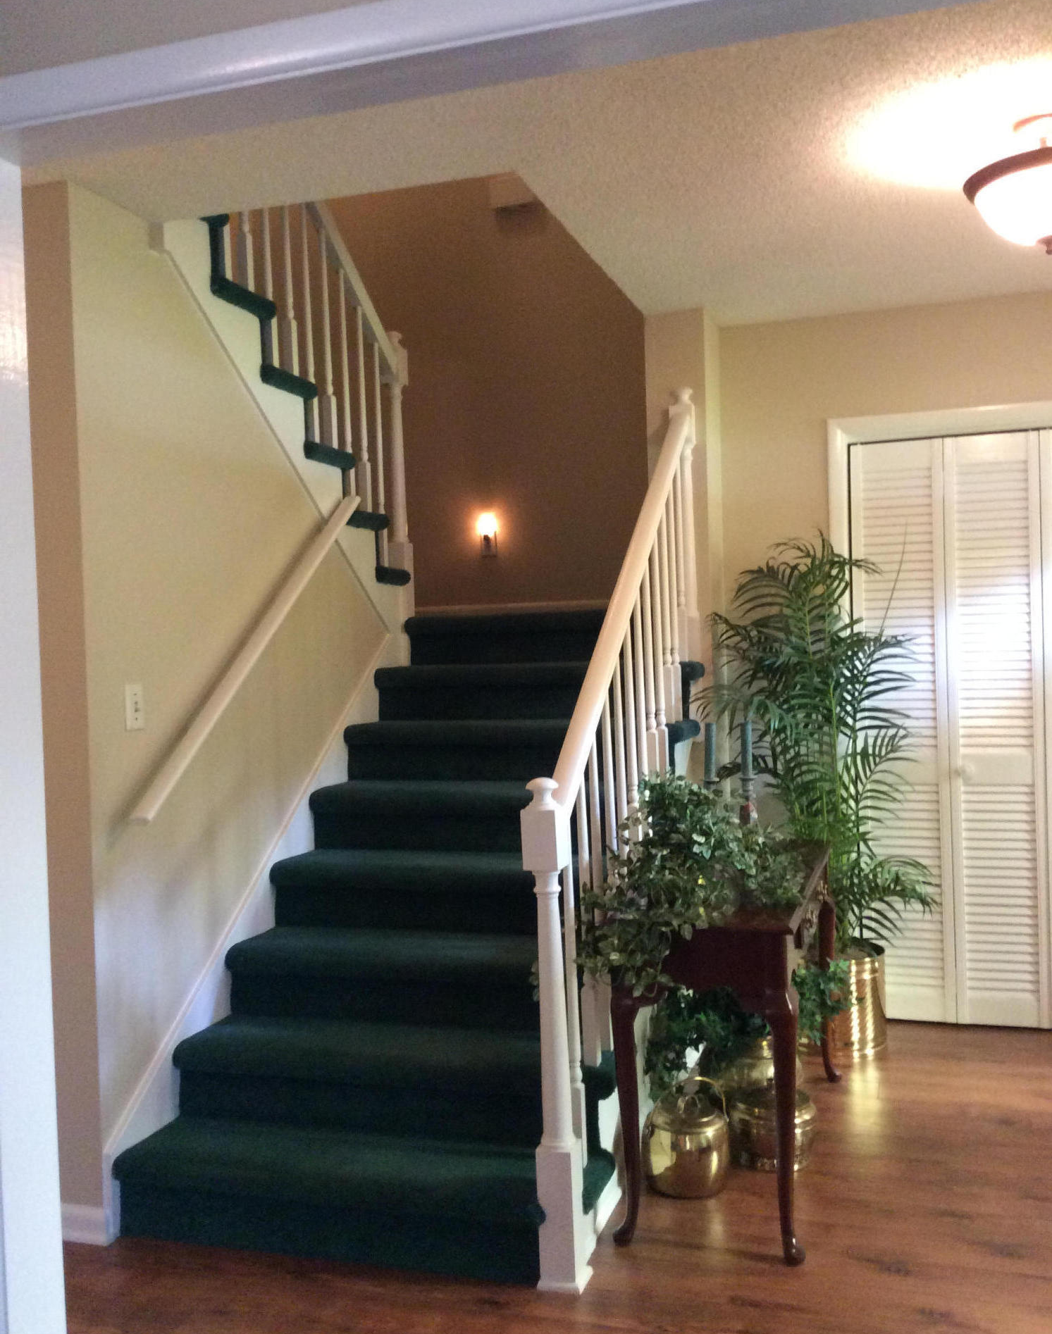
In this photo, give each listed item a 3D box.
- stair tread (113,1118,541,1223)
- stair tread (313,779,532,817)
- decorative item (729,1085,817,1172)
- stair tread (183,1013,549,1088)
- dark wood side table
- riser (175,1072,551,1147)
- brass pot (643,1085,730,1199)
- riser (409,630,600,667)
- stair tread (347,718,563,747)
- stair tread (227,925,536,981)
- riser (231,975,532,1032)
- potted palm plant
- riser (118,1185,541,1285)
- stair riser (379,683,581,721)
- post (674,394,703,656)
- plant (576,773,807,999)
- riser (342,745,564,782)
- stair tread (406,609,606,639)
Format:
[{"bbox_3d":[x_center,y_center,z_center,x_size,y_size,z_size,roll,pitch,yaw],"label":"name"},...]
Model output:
[{"bbox_3d":[-0.382,1.149,3.063,1.100,0.055,0.301,-1,1,17],"label":"stair tread"},{"bbox_3d":[-0.086,0.400,4.125,1.130,0.058,0.301,-1,1,17],"label":"stair tread"},{"bbox_3d":[0.640,1.189,3.479,0.234,0.158,0.230,-1,1,17],"label":"decorative item"},{"bbox_3d":[-0.306,0.971,3.350,1.130,0.058,0.301,-1,1,17],"label":"stair tread"},{"bbox_3d":[0.564,0.914,3.529,0.427,0.710,1.275,-1,1,17],"label":"dark wood side table"},{"bbox_3d":[-0.349,1.054,3.218,1.080,0.127,0.030,-1,1,17],"label":"riser"},{"bbox_3d":[0.395,1.157,3.335,0.216,0.260,0.214,-1,1,17],"label":"brass pot"},{"bbox_3d":[0.085,-0.077,4.759,1.080,0.127,0.030,-1,1,17],"label":"riser"},{"bbox_3d":[-0.012,0.210,4.384,1.130,0.058,0.301,-1,1,17],"label":"stair tread"},{"bbox_3d":[-0.238,0.772,3.576,1.100,0.055,0.301,-1,1,17],"label":"stair tread"},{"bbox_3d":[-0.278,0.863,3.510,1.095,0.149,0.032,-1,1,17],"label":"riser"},{"bbox_3d":[0.926,0.420,4.340,0.730,1.650,0.630,-1,1,17],"label":"potted palm plant"},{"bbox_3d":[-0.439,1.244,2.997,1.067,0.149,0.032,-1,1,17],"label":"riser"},{"bbox_3d":[0.013,0.112,4.502,1.080,0.127,0.030,-1,1,17],"label":"stair riser"},{"bbox_3d":[0.545,-0.481,4.581,0.080,0.936,0.080,-1,1,17],"label":"post"},{"bbox_3d":[0.380,0.482,3.073,0.510,0.457,0.510,-1,1,17],"label":"plant"},{"bbox_3d":[-0.060,0.300,4.245,1.080,0.127,0.030,-1,1,17],"label":"riser"},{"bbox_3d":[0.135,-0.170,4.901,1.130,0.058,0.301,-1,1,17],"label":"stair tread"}]

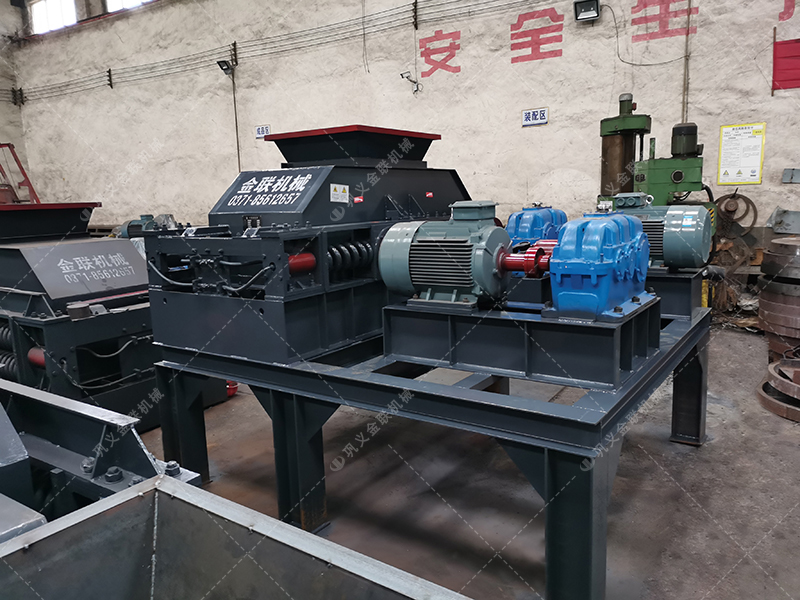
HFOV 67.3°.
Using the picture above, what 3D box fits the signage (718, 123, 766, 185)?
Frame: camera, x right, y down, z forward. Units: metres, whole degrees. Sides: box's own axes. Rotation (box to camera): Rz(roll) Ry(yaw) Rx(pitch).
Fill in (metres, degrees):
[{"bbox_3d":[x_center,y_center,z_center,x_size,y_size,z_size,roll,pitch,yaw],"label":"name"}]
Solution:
[{"bbox_3d":[5.152,-2.194,9.059,0.585,0.885,0.020,3,10,28],"label":"signage"}]

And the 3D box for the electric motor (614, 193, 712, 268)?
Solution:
[{"bbox_3d":[1.548,-0.438,3.772,0.680,0.458,0.367,4,11,35],"label":"electric motor"}]

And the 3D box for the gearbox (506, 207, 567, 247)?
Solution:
[{"bbox_3d":[0.933,-0.395,3.978,0.342,0.420,0.627,4,11,35],"label":"gearbox"}]

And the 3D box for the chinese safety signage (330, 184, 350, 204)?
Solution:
[{"bbox_3d":[-0.320,-0.569,3.224,0.005,0.093,0.150,4,11,35],"label":"chinese safety signage"}]

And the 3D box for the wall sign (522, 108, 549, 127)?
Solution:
[{"bbox_3d":[2.481,-3.345,10.997,0.510,0.295,0.015,3,11,31],"label":"wall sign"}]

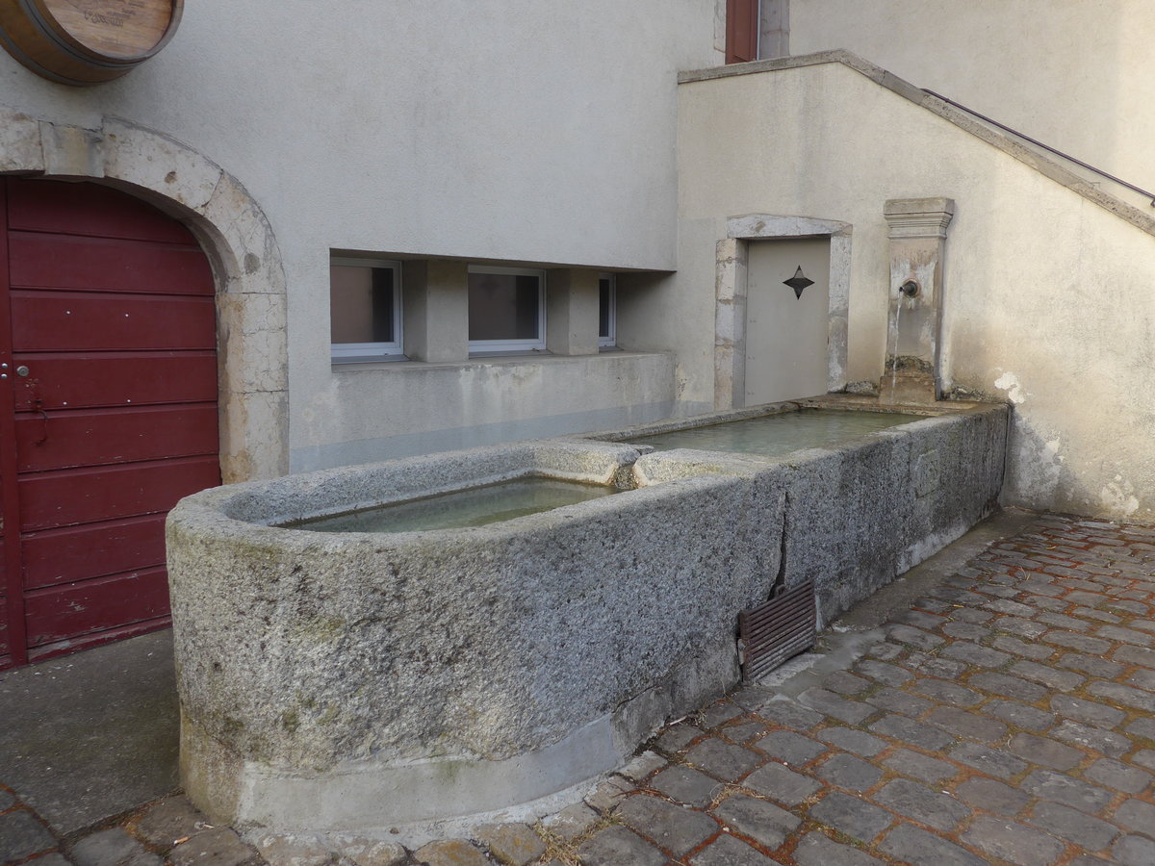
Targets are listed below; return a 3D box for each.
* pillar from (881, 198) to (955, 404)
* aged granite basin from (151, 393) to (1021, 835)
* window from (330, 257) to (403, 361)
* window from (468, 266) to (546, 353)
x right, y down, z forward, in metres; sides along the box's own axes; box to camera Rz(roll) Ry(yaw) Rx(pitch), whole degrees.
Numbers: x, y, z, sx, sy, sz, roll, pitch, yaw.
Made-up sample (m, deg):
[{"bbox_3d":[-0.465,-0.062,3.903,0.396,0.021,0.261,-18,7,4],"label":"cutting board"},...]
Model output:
[{"bbox_3d":[2.320,-0.907,6.700,0.407,1.378,0.266,4,7,32],"label":"pillar"},{"bbox_3d":[0.777,0.353,4.583,1.233,0.740,5.688,5,7,33],"label":"aged granite basin"},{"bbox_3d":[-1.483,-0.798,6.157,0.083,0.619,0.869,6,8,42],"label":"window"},{"bbox_3d":[-0.599,-0.911,7.135,0.083,0.606,0.967,6,8,42],"label":"window"}]

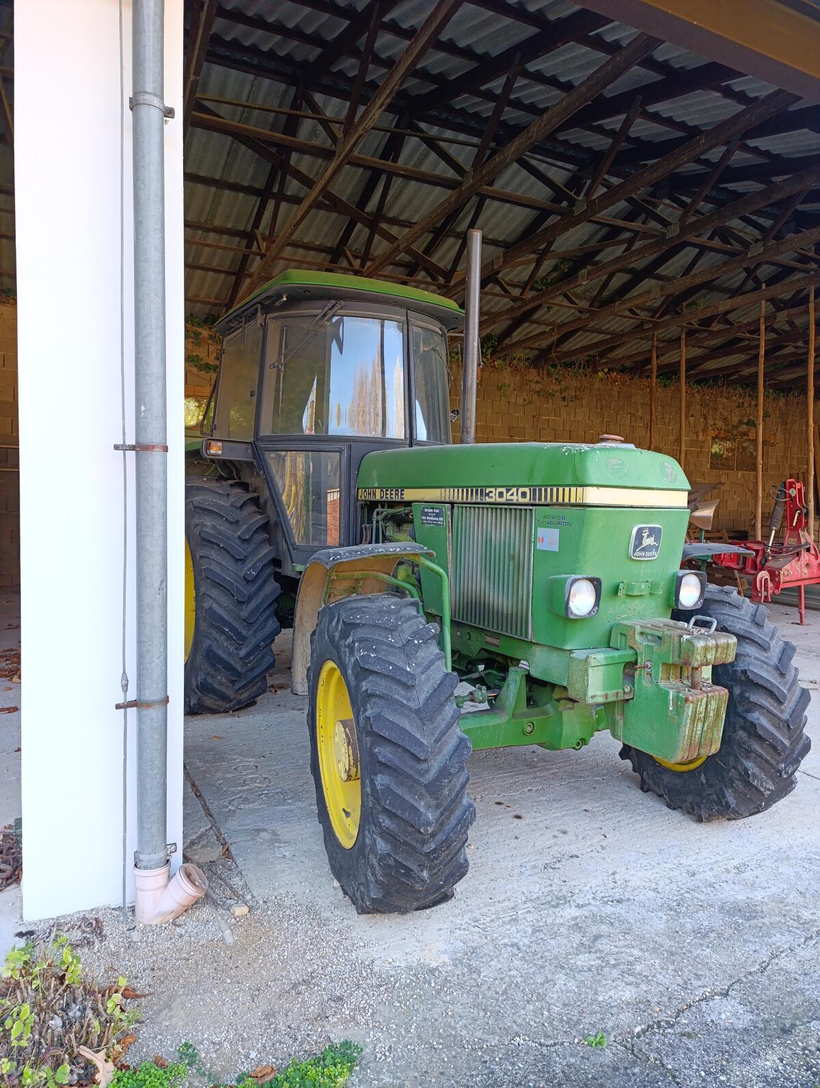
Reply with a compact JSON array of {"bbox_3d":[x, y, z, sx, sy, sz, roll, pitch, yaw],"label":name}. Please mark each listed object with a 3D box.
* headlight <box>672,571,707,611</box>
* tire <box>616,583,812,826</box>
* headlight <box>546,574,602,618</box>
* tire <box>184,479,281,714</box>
[{"bbox_3d":[1.087,0.181,2.889,0.170,0.153,0.086,0,3,-30],"label":"headlight"},{"bbox_3d":[1.396,0.742,3.537,0.325,1.120,1.131,3,2,-20],"label":"tire"},{"bbox_3d":[0.595,0.183,2.615,0.170,0.151,0.094,0,3,-30],"label":"headlight"},{"bbox_3d":[-1.360,0.341,5.012,0.460,1.619,1.627,0,3,-30],"label":"tire"}]

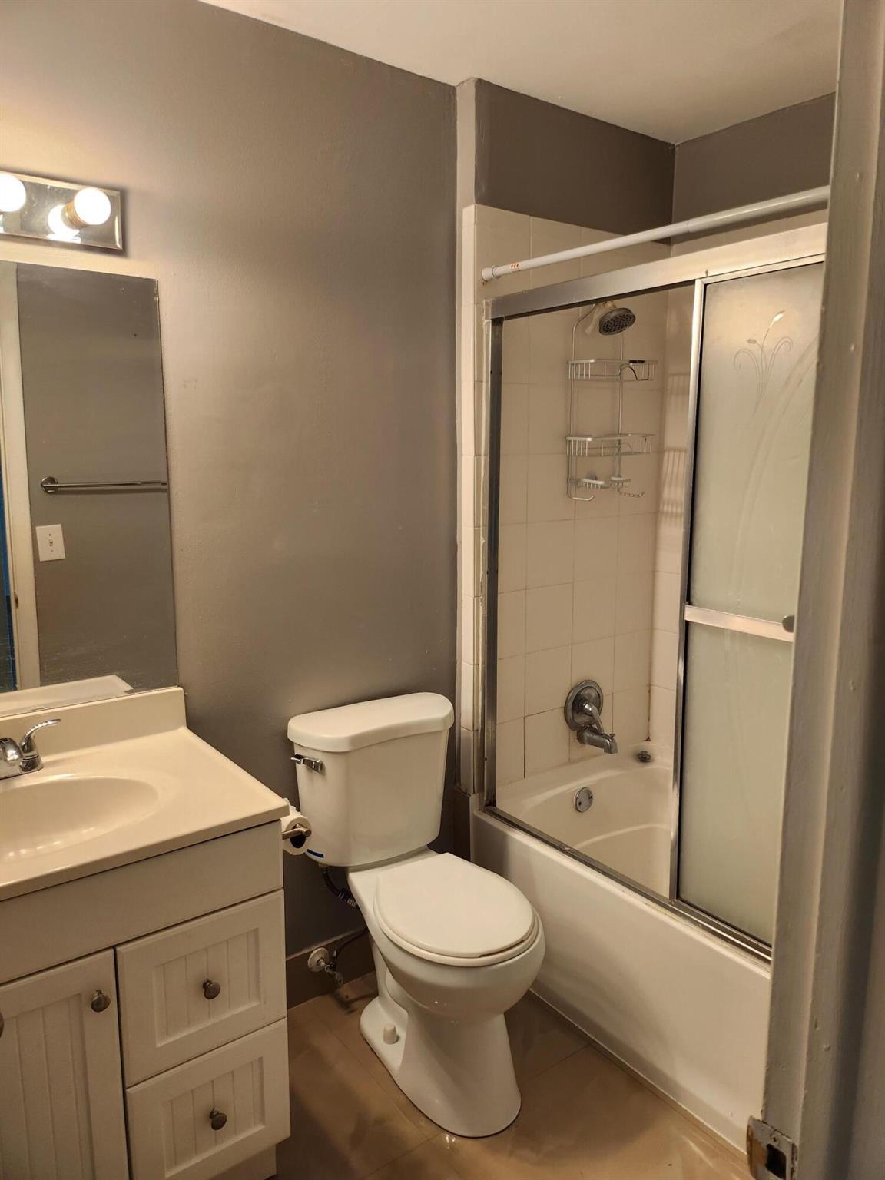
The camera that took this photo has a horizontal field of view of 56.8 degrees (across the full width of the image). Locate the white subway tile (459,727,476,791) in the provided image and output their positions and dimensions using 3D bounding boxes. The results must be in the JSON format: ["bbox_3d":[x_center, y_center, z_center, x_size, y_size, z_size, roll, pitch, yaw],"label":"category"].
[{"bbox_3d":[0.078,0.507,2.434,0.010,0.199,0.054,-7,12,-36],"label":"white subway tile"}]

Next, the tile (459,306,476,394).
[{"bbox_3d":[0.076,-0.671,2.231,0.010,0.201,0.054,-7,12,-36],"label":"tile"}]

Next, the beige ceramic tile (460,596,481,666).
[{"bbox_3d":[0.077,0.116,2.366,0.010,0.196,0.054,-7,12,-36],"label":"beige ceramic tile"}]

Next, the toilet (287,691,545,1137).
[{"bbox_3d":[-0.032,0.751,2.007,0.453,0.809,0.668,-7,12,-36],"label":"toilet"}]

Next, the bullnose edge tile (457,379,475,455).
[{"bbox_3d":[0.076,-0.472,2.265,0.010,0.199,0.054,-7,12,-36],"label":"bullnose edge tile"}]

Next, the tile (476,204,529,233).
[{"bbox_3d":[0.165,-0.999,2.214,0.194,0.051,0.010,-7,12,-36],"label":"tile"}]

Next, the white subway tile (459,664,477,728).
[{"bbox_3d":[0.078,0.311,2.400,0.010,0.196,0.054,-7,12,-36],"label":"white subway tile"}]

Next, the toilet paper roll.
[{"bbox_3d":[-0.312,0.476,1.642,0.074,0.074,0.102,-7,12,-36],"label":"toilet paper roll"}]

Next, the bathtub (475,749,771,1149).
[{"bbox_3d":[0.856,0.909,2.108,0.816,0.461,1.510,-7,12,-36],"label":"bathtub"}]

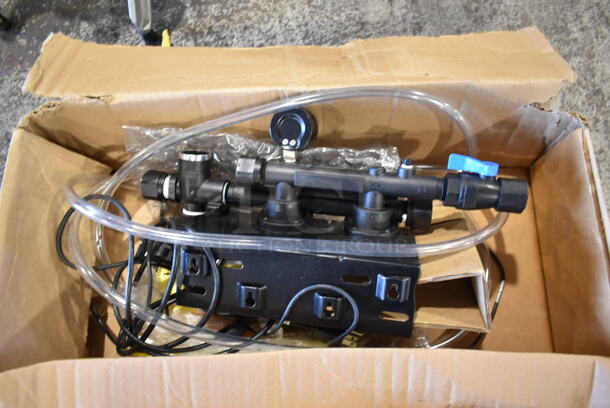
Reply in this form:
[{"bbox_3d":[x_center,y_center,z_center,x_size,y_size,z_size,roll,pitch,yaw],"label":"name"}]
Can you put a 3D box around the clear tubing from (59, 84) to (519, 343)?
[{"bbox_3d":[-0.027,0.010,0.610,0.540,0.220,0.340,-1,71,2],"label":"clear tubing"}]

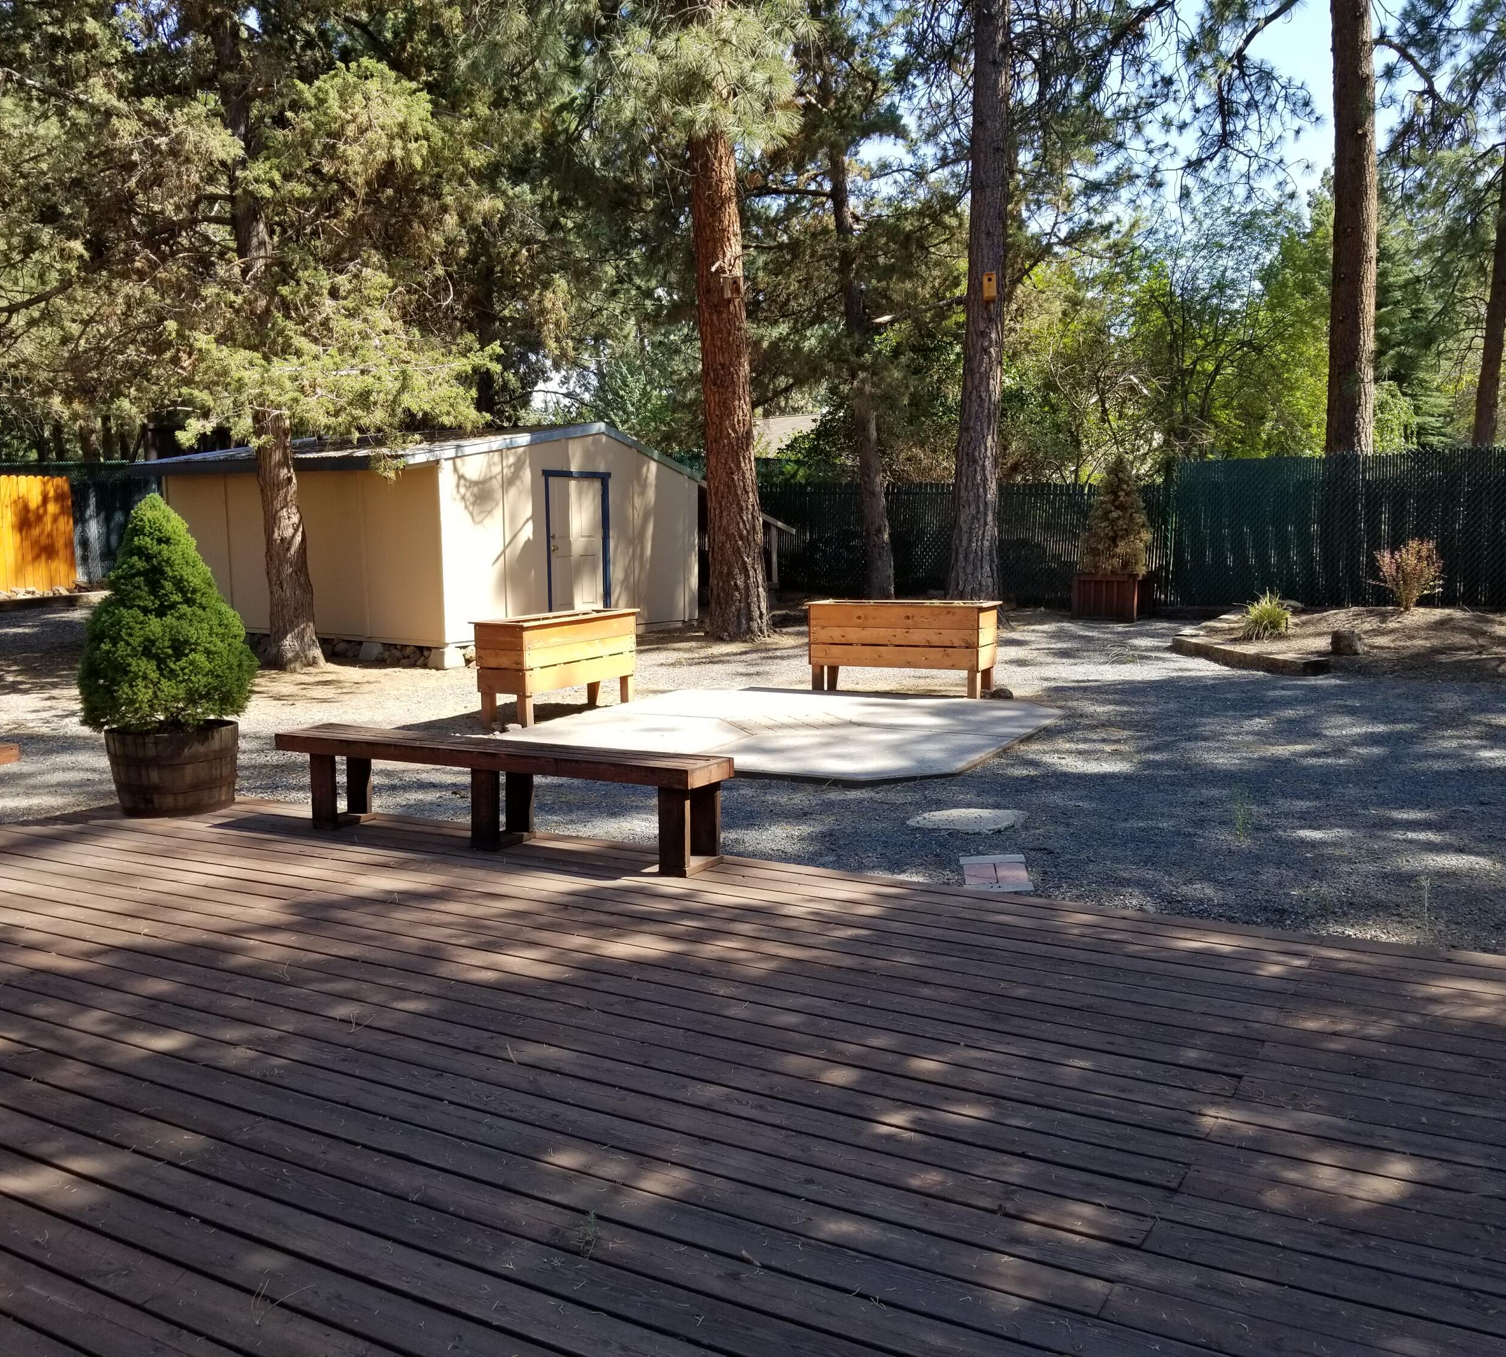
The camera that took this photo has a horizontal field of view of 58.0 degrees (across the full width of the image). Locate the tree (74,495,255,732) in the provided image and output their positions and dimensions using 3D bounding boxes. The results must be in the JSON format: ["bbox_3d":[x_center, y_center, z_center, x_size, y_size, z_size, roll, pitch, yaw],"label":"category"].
[{"bbox_3d":[-3.063,-0.361,7.130,0.872,1.203,0.872,-3,8,-23],"label":"tree"}]

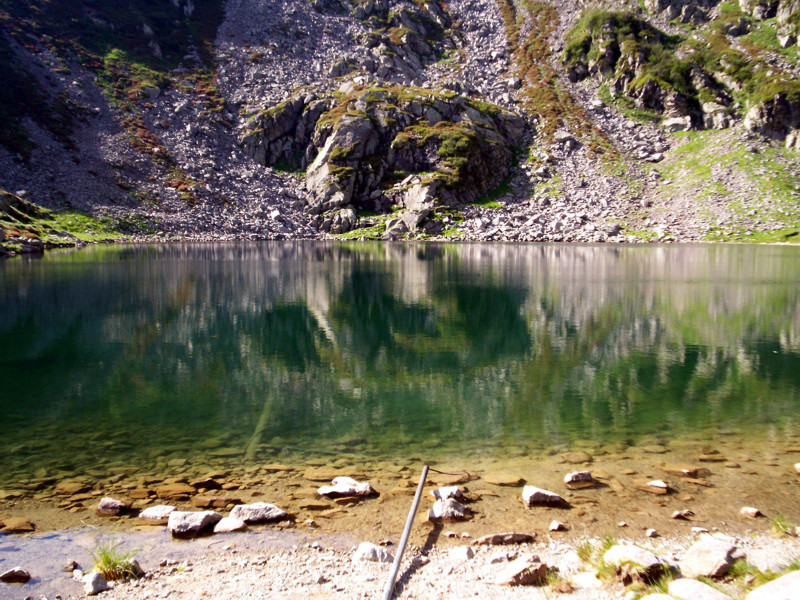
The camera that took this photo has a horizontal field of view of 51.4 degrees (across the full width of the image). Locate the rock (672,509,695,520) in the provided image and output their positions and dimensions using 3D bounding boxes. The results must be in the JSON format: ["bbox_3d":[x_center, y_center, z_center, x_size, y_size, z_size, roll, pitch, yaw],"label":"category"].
[{"bbox_3d":[1.975,1.493,5.792,0.150,0.060,0.095,2,5,19],"label":"rock"}]

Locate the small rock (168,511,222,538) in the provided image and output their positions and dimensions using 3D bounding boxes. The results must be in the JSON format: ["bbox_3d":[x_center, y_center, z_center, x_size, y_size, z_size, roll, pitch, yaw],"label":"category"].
[{"bbox_3d":[-1.427,1.562,5.784,0.383,0.138,0.237,-1,5,-14],"label":"small rock"}]

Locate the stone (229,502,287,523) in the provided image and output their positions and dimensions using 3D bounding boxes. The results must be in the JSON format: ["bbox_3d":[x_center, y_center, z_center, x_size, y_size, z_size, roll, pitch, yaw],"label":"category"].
[{"bbox_3d":[-0.982,1.465,5.767,0.405,0.100,0.210,-1,5,-10],"label":"stone"}]

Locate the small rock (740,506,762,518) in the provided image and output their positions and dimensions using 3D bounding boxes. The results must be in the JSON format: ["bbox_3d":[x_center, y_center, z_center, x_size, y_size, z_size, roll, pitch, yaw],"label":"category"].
[{"bbox_3d":[2.465,1.489,5.832,0.148,0.065,0.105,2,5,23],"label":"small rock"}]

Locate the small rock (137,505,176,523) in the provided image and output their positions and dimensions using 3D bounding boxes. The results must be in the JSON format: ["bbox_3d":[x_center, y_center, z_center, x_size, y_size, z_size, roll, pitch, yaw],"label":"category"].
[{"bbox_3d":[-1.782,1.562,6.096,0.286,0.082,0.177,-1,5,-17],"label":"small rock"}]

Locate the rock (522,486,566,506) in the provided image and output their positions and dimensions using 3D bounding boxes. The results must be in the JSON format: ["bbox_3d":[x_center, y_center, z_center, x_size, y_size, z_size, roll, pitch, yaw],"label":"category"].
[{"bbox_3d":[1.109,1.509,6.380,0.353,0.116,0.201,1,5,10],"label":"rock"}]

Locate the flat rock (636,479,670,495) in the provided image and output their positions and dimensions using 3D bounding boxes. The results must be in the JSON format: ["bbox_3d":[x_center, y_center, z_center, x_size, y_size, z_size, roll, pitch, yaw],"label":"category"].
[{"bbox_3d":[2.078,1.533,6.820,0.262,0.092,0.170,1,5,17],"label":"flat rock"}]

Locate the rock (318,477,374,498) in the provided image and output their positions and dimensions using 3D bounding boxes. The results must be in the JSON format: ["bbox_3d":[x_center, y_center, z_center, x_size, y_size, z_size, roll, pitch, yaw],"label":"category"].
[{"bbox_3d":[-0.405,1.417,6.291,0.430,0.120,0.230,0,5,-4],"label":"rock"}]

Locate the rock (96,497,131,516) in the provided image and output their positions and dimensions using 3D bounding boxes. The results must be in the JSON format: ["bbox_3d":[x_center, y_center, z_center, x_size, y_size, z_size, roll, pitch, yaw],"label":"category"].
[{"bbox_3d":[-2.168,1.559,6.282,0.234,0.109,0.176,-2,5,-19],"label":"rock"}]

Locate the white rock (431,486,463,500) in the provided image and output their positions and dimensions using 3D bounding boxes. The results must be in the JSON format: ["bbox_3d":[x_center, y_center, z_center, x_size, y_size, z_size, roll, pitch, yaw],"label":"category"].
[{"bbox_3d":[0.344,1.429,6.138,0.230,0.110,0.170,1,5,3],"label":"white rock"}]

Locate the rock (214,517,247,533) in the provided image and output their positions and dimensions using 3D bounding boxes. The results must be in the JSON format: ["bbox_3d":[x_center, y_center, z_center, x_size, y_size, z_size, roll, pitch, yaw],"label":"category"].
[{"bbox_3d":[-1.190,1.577,5.836,0.225,0.075,0.146,-1,5,-12],"label":"rock"}]

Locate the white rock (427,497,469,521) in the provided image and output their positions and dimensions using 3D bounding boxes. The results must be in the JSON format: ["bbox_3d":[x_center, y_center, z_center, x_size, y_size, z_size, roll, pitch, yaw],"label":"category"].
[{"bbox_3d":[0.332,1.458,5.806,0.285,0.120,0.190,1,5,3],"label":"white rock"}]

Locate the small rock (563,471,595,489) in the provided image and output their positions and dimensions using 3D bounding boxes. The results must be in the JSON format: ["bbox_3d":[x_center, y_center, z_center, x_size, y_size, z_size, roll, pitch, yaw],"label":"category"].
[{"bbox_3d":[1.494,1.501,6.959,0.251,0.121,0.171,1,5,12],"label":"small rock"}]

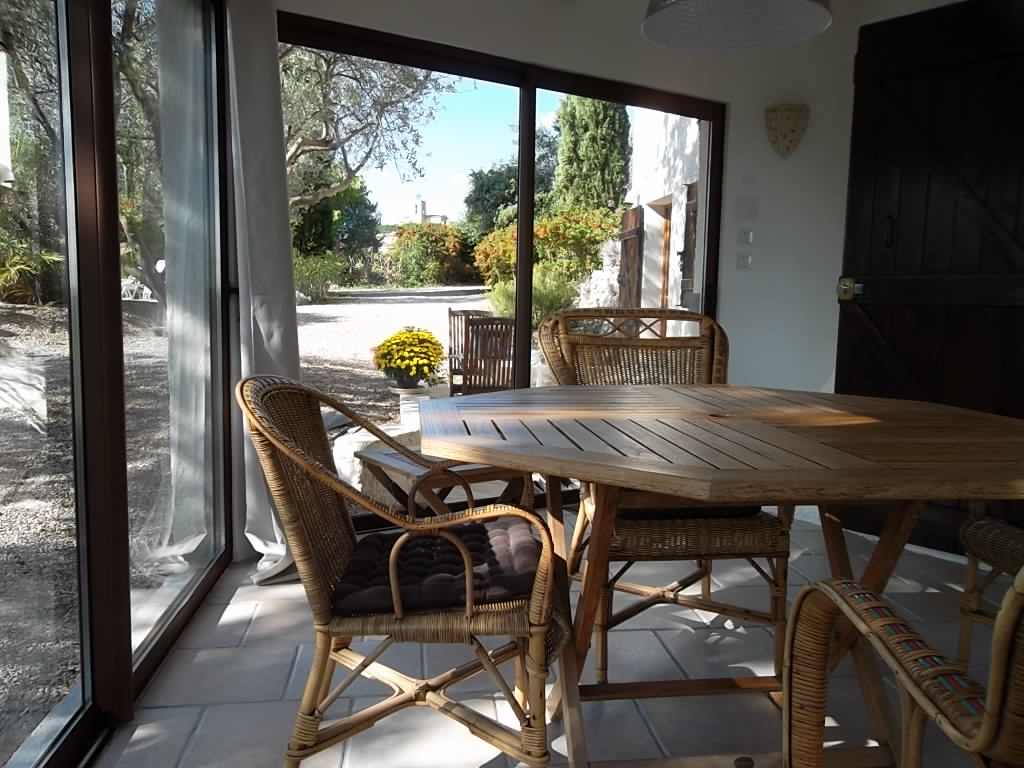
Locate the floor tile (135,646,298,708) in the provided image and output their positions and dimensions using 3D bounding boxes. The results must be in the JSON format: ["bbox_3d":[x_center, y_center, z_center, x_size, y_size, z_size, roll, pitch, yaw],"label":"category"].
[{"bbox_3d":[-0.768,0.780,2.123,0.342,0.015,0.332,0,6,-8],"label":"floor tile"}]

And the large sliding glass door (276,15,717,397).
[{"bbox_3d":[0.039,-0.424,3.753,2.427,2.067,0.100,-2,7,-31],"label":"large sliding glass door"}]

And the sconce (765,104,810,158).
[{"bbox_3d":[1.264,-1.183,3.740,0.100,0.235,0.215,-3,7,-35],"label":"sconce"}]

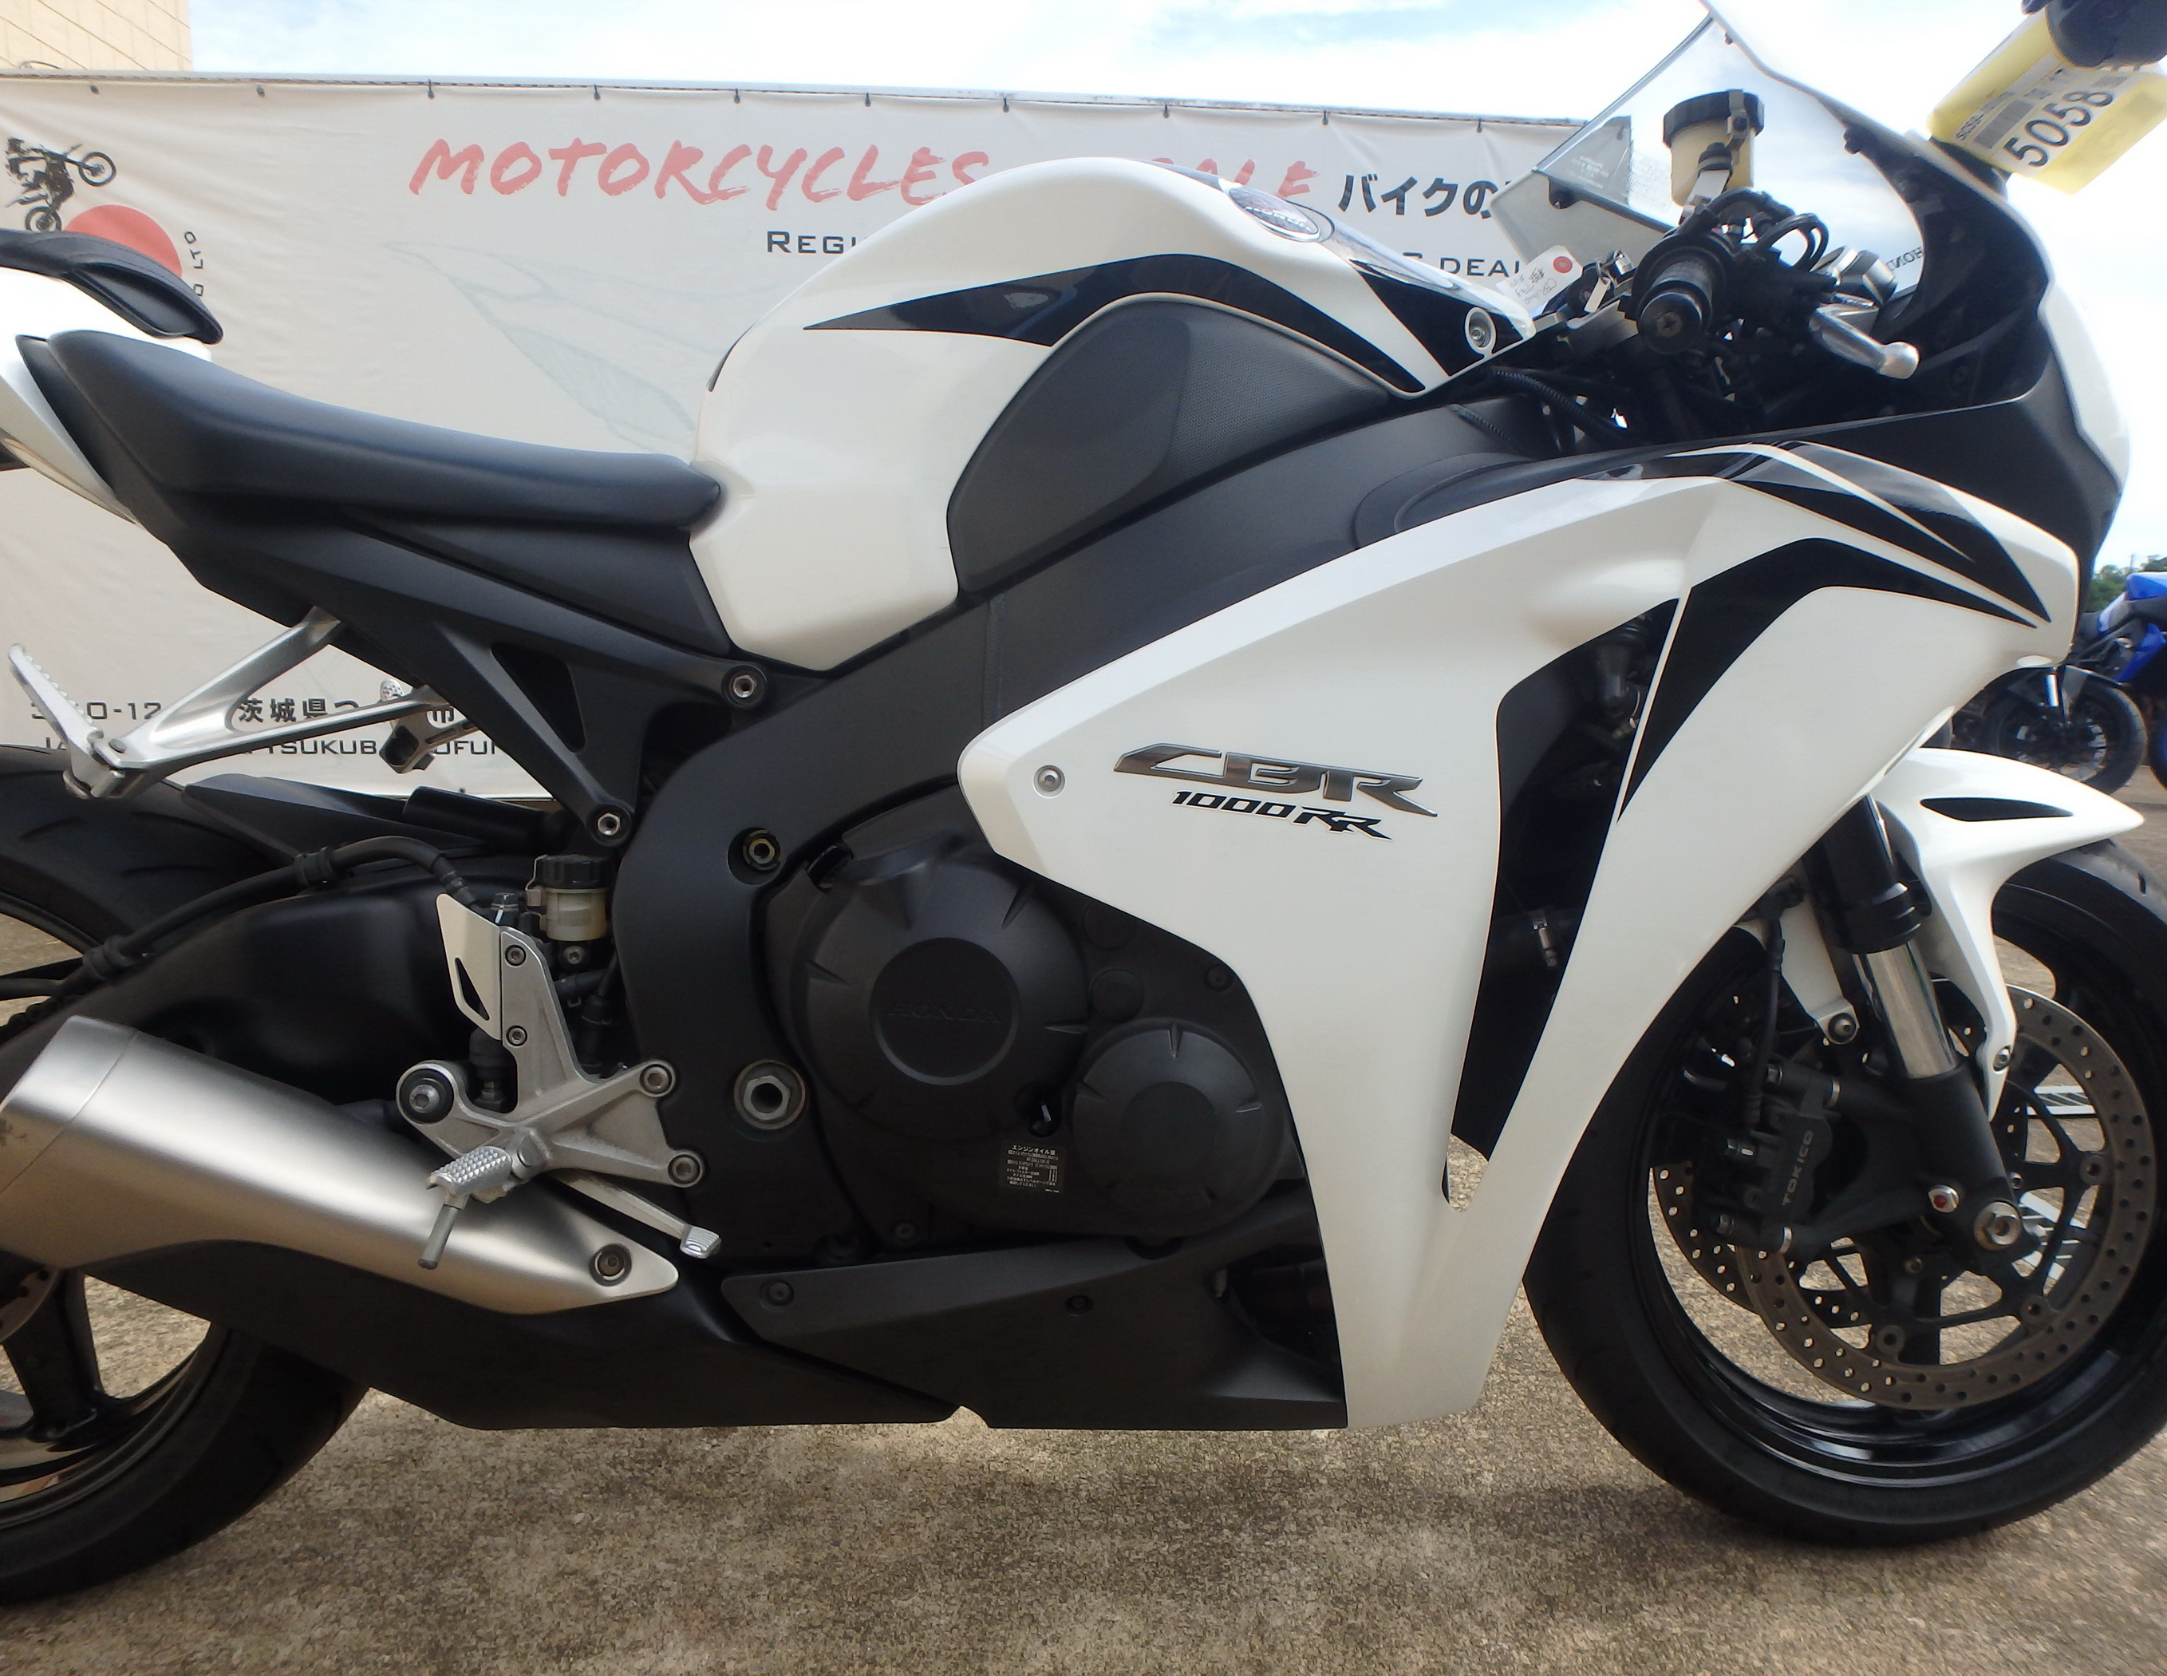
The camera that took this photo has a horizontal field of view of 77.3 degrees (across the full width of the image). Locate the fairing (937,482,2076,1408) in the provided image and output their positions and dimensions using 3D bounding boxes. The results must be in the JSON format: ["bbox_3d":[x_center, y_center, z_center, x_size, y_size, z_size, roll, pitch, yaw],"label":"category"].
[{"bbox_3d":[0.275,0.084,0.851,0.710,0.620,0.215,0,6,-2],"label":"fairing"}]

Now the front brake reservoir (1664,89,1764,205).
[{"bbox_3d":[0.343,-0.372,0.738,0.055,0.062,0.055,0,6,-2],"label":"front brake reservoir"}]

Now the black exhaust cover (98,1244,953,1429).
[{"bbox_3d":[-0.339,0.316,0.871,0.520,0.155,0.160,0,6,-2],"label":"black exhaust cover"}]

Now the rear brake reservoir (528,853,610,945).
[{"bbox_3d":[-0.316,0.038,0.835,0.048,0.057,0.048,0,6,-2],"label":"rear brake reservoir"}]

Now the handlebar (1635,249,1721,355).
[{"bbox_3d":[0.303,-0.271,0.691,0.045,0.045,0.145,13,31,21],"label":"handlebar"}]

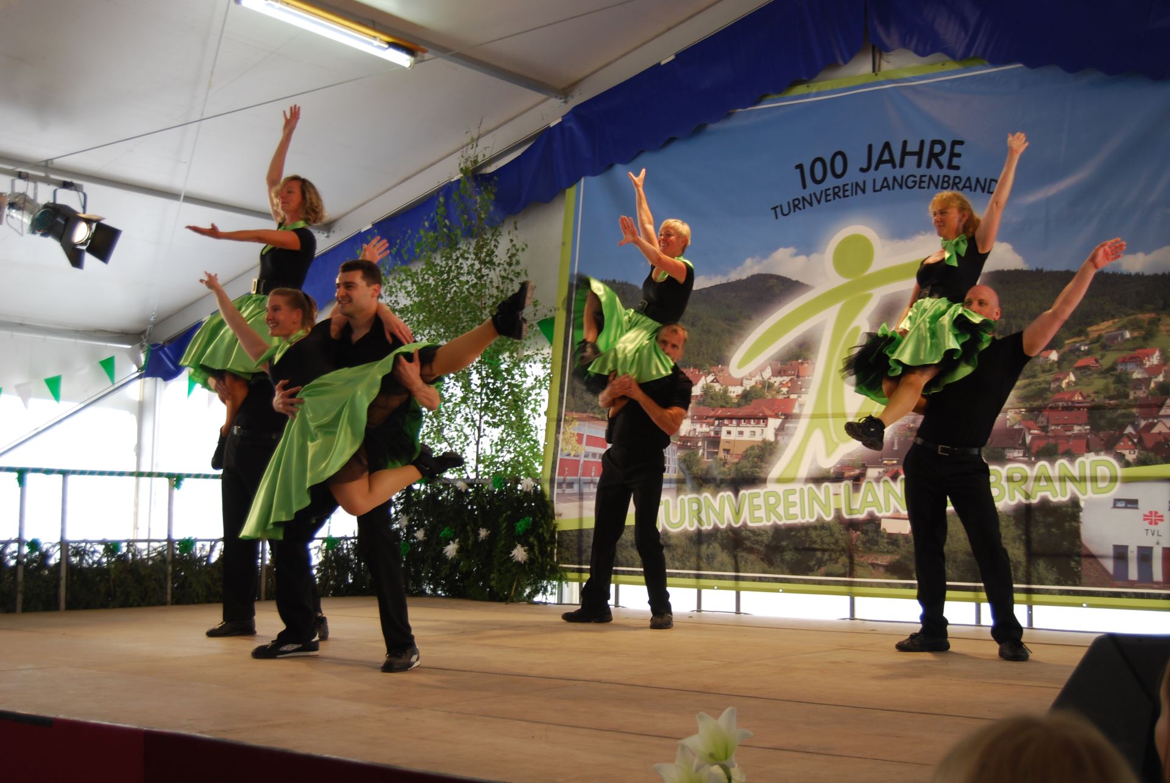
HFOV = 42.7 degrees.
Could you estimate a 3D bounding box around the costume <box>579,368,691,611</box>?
[{"bbox_3d":[0.304,0.580,8.800,0.560,1.450,0.520,-3,-6,42],"label":"costume"}]

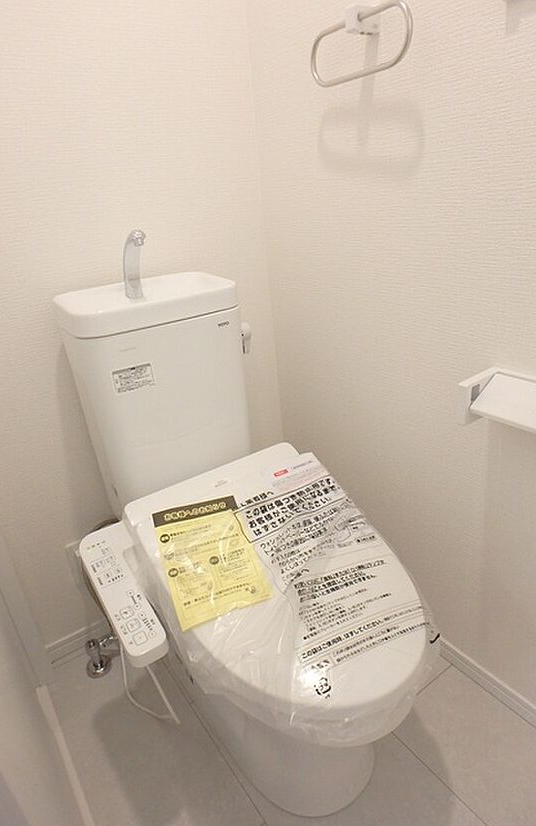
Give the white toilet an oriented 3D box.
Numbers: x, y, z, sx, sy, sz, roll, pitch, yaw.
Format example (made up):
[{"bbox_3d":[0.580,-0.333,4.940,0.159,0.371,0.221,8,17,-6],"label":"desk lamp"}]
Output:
[{"bbox_3d":[-0.061,0.246,0.927,0.466,0.883,0.763,-20,28,-30],"label":"white toilet"}]

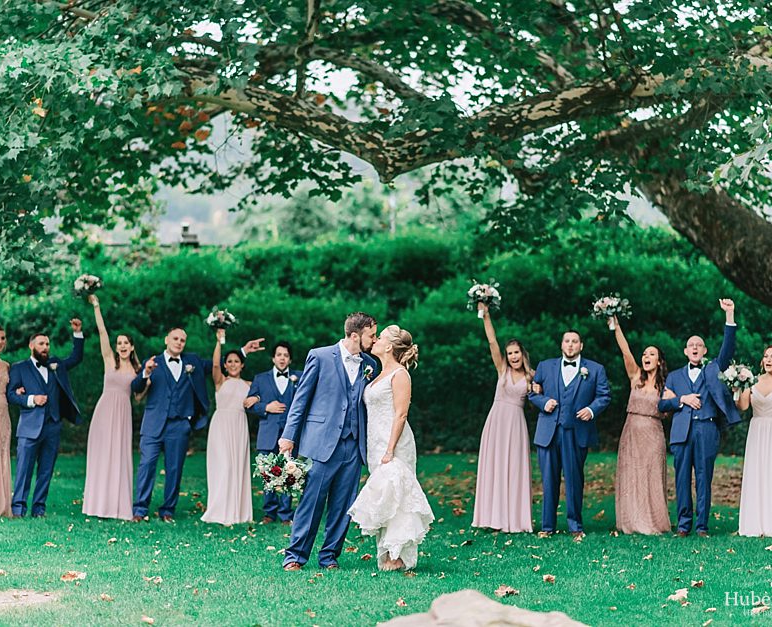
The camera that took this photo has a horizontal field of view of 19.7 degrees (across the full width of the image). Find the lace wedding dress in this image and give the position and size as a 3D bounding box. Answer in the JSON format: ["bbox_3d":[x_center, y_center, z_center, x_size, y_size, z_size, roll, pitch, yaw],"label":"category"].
[{"bbox_3d":[0.038,1.089,15.500,0.540,1.389,0.500,1,-2,-28],"label":"lace wedding dress"}]

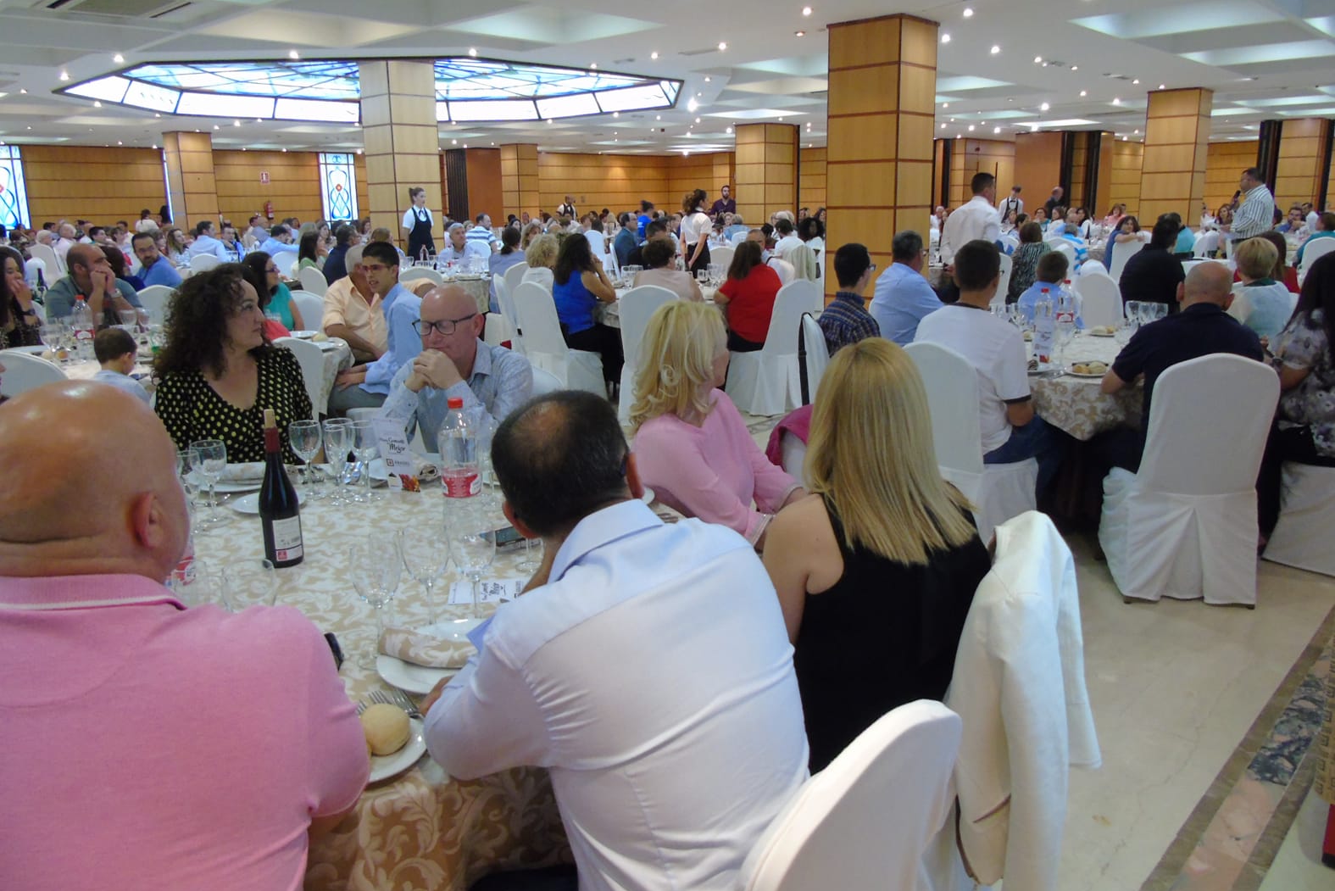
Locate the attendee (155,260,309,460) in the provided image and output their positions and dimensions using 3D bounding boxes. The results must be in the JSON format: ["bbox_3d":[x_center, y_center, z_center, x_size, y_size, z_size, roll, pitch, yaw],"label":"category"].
[{"bbox_3d":[-1.294,0.094,3.157,0.500,1.328,0.750,-12,18,-36],"label":"attendee"}]

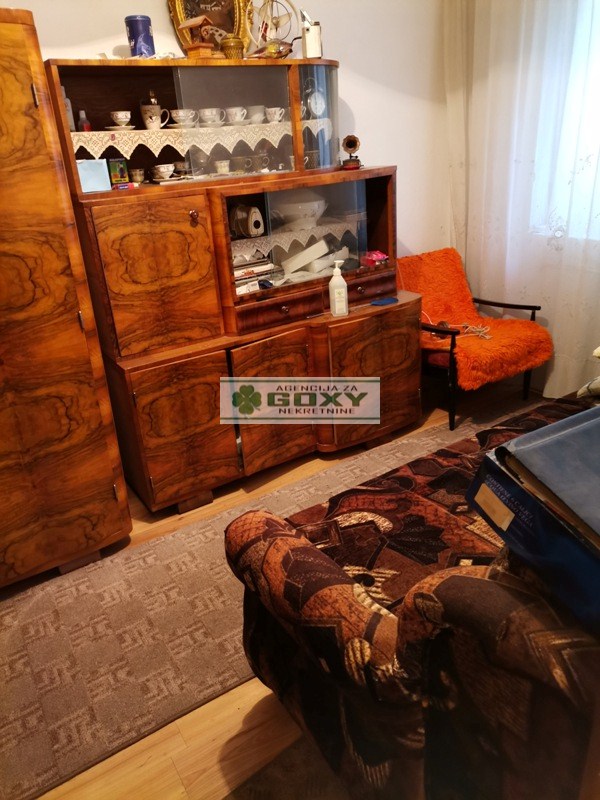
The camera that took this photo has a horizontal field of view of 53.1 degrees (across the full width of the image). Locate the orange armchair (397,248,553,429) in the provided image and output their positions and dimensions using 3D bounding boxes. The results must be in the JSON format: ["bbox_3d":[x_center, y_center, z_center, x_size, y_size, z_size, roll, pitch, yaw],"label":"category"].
[{"bbox_3d":[0.872,-0.370,3.314,0.656,0.816,0.723,-17,25,-28],"label":"orange armchair"}]

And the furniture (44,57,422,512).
[{"bbox_3d":[-0.141,-0.509,2.665,1.477,1.753,0.551,-18,27,-29],"label":"furniture"}]

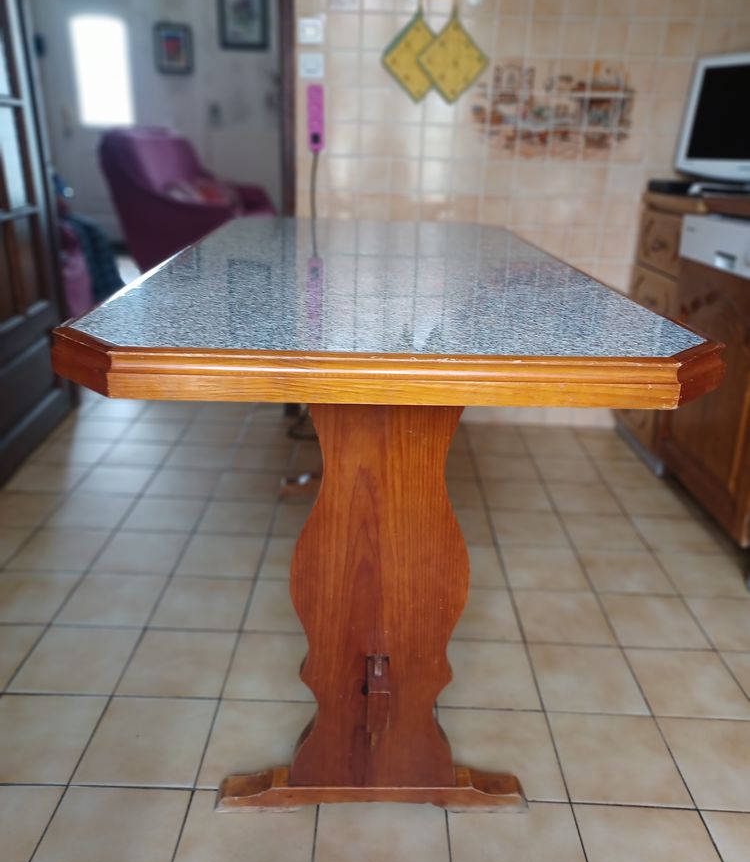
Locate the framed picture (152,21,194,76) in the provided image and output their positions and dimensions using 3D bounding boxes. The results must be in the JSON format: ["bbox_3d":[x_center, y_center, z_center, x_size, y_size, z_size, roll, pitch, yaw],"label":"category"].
[{"bbox_3d":[-1.635,-3.092,5.845,0.290,0.385,0.025,2,22,0],"label":"framed picture"}]

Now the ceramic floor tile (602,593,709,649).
[{"bbox_3d":[0.634,0.435,1.654,0.200,0.010,0.200,2,22,0],"label":"ceramic floor tile"}]

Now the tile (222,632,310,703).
[{"bbox_3d":[-0.185,0.471,1.438,0.198,0.010,0.198,2,22,0],"label":"tile"}]

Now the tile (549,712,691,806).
[{"bbox_3d":[0.418,0.570,1.253,0.199,0.010,0.199,2,21,0],"label":"tile"}]

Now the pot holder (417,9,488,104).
[{"bbox_3d":[0.245,-1.168,2.258,0.225,0.268,0.014,2,22,0],"label":"pot holder"}]

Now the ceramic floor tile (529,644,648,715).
[{"bbox_3d":[0.427,0.503,1.463,0.200,0.010,0.200,2,22,0],"label":"ceramic floor tile"}]

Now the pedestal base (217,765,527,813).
[{"bbox_3d":[-0.003,0.565,1.139,0.488,0.050,0.043,1,22,-3],"label":"pedestal base"}]

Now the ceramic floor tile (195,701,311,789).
[{"bbox_3d":[-0.190,0.552,1.264,0.200,0.010,0.200,2,22,0],"label":"ceramic floor tile"}]

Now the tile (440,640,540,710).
[{"bbox_3d":[0.219,0.488,1.441,0.199,0.010,0.199,2,21,0],"label":"tile"}]

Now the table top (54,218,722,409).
[{"bbox_3d":[0.006,-0.306,1.376,0.738,0.047,1.401,1,22,-2],"label":"table top"}]

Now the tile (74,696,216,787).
[{"bbox_3d":[-0.390,0.539,1.253,0.199,0.010,0.199,2,21,0],"label":"tile"}]

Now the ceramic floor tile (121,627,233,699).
[{"bbox_3d":[-0.393,0.471,1.463,0.200,0.010,0.200,2,22,0],"label":"ceramic floor tile"}]

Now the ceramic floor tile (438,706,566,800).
[{"bbox_3d":[0.216,0.562,1.253,0.199,0.010,0.199,2,21,0],"label":"ceramic floor tile"}]

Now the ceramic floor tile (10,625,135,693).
[{"bbox_3d":[-0.598,0.464,1.463,0.200,0.010,0.200,2,22,0],"label":"ceramic floor tile"}]

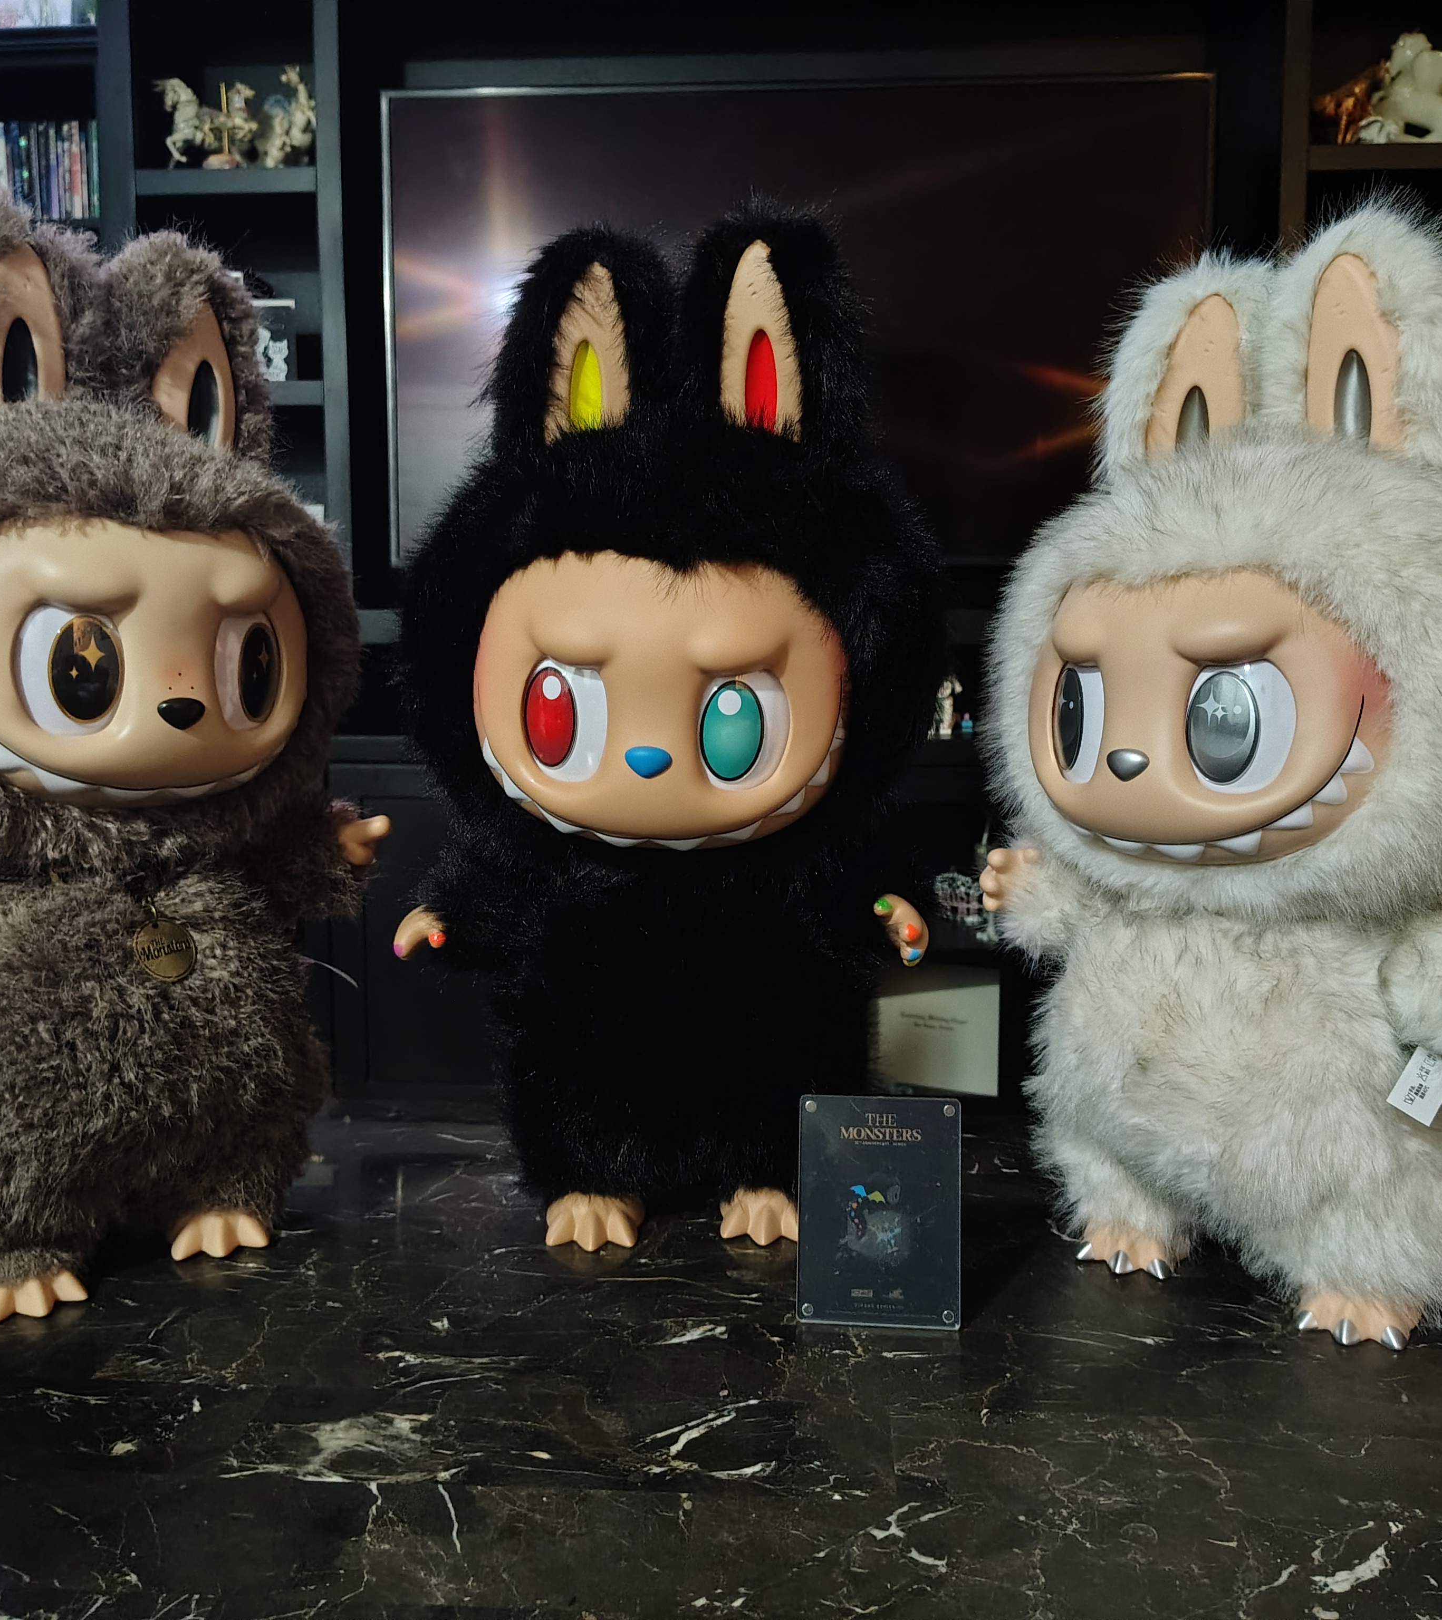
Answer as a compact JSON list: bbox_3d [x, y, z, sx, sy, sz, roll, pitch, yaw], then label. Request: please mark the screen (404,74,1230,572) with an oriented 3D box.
[{"bbox_3d":[0.128,-0.852,2.669,1.450,0.831,0.060,0,5,3],"label":"screen"}]

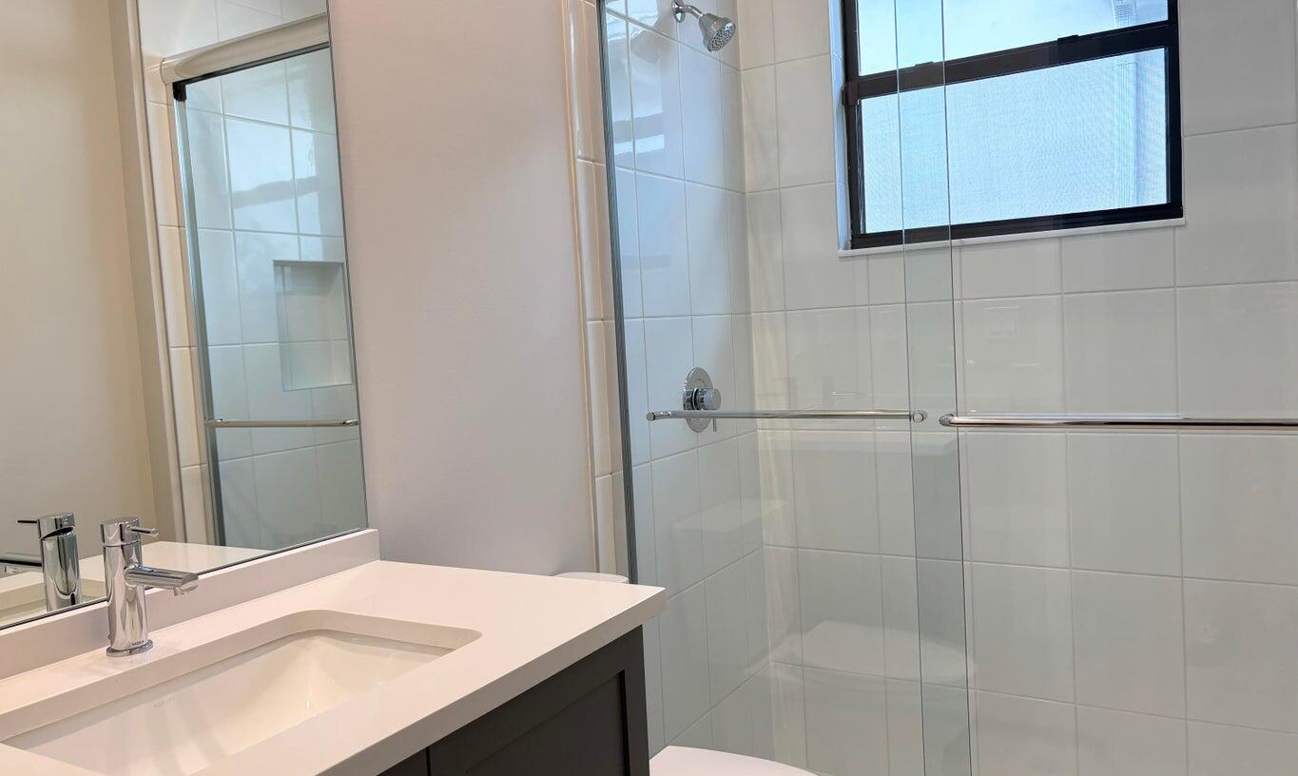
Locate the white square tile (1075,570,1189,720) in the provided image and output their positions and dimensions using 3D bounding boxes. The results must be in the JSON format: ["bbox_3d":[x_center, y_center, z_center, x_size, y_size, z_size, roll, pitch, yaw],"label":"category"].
[{"bbox_3d":[1.225,0.649,2.496,0.252,0.356,0.010,-1,4,31],"label":"white square tile"}]

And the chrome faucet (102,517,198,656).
[{"bbox_3d":[-0.596,0.241,1.164,0.156,0.162,0.050,-1,4,31],"label":"chrome faucet"}]

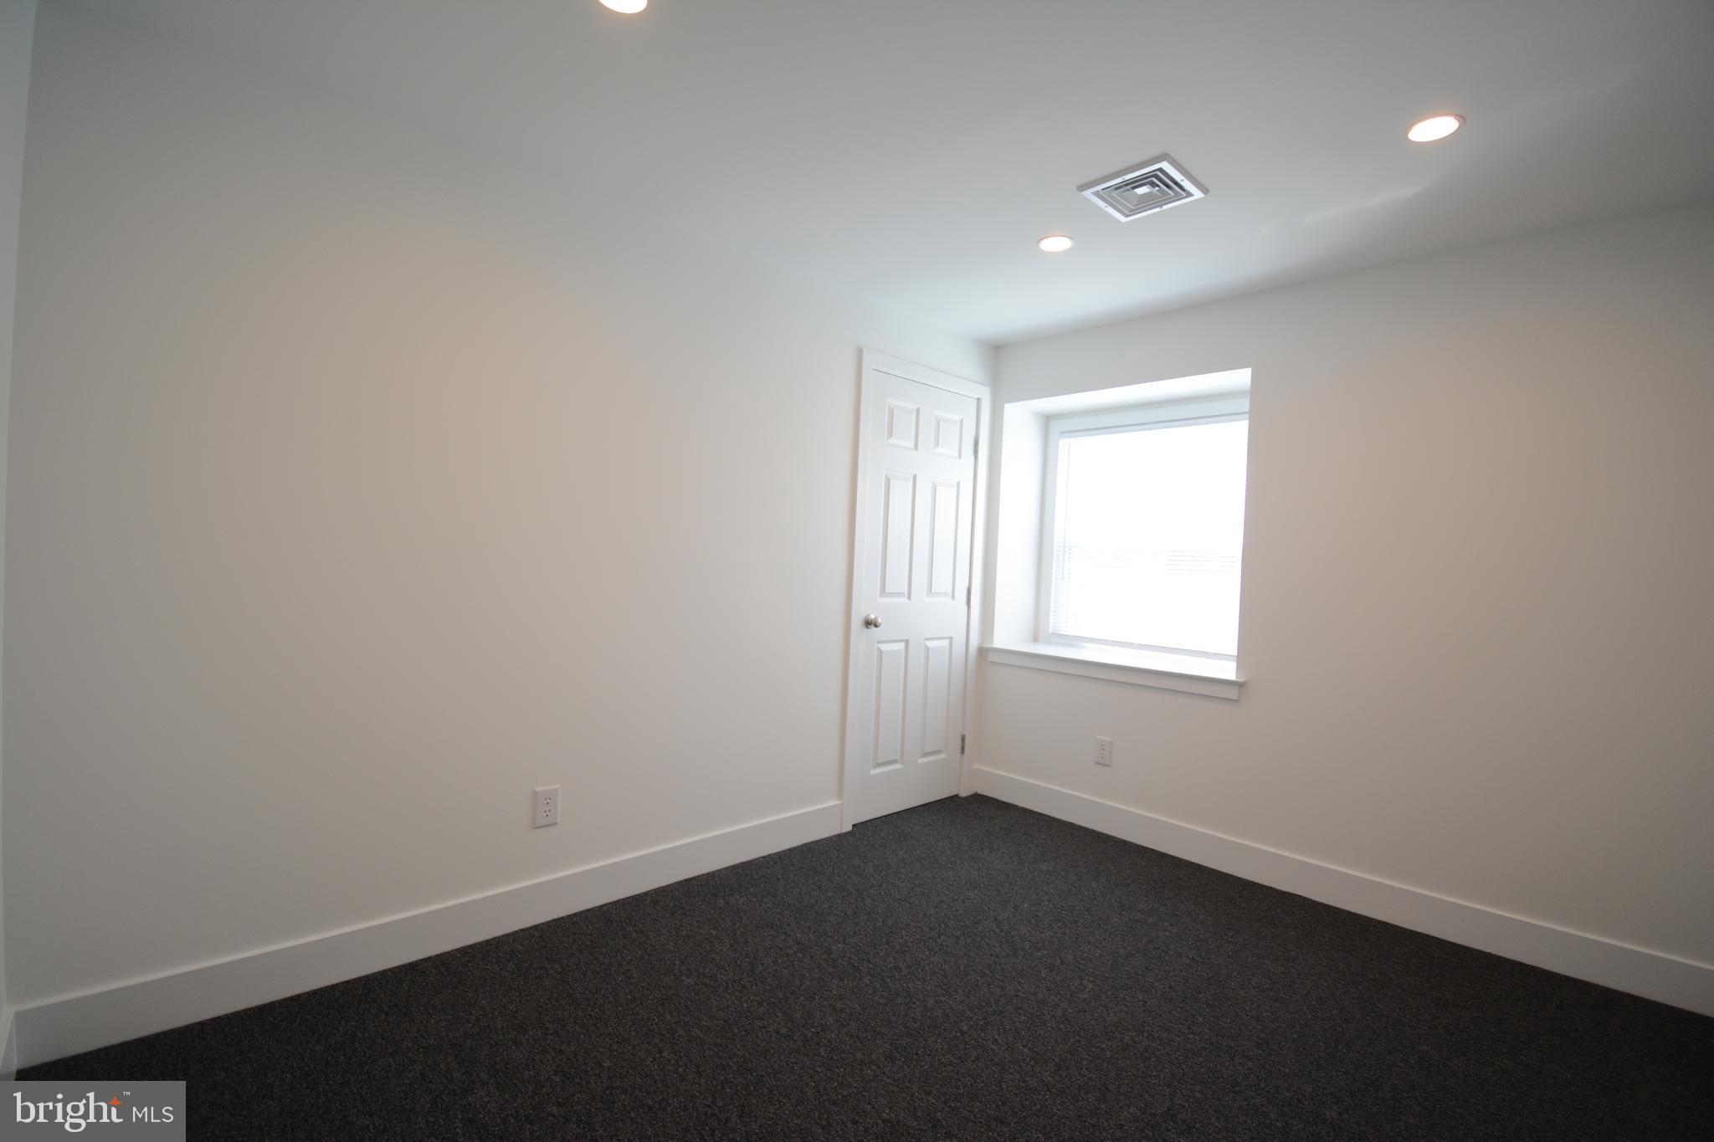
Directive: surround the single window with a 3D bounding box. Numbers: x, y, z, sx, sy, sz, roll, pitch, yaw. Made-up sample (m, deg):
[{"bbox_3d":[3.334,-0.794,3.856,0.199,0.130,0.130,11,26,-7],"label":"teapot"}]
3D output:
[{"bbox_3d":[1.433,-0.200,3.522,0.080,1.230,1.155,2,1,-44],"label":"single window"}]

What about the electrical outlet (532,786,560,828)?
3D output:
[{"bbox_3d":[-0.962,0.733,2.215,0.077,0.123,0.008,2,1,-43],"label":"electrical outlet"}]

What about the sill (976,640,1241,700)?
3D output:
[{"bbox_3d":[1.228,0.457,3.366,0.420,0.088,1.260,2,1,-44],"label":"sill"}]

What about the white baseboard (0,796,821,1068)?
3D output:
[{"bbox_3d":[-0.920,1.041,2.288,2.340,0.137,0.018,2,1,-43],"label":"white baseboard"}]

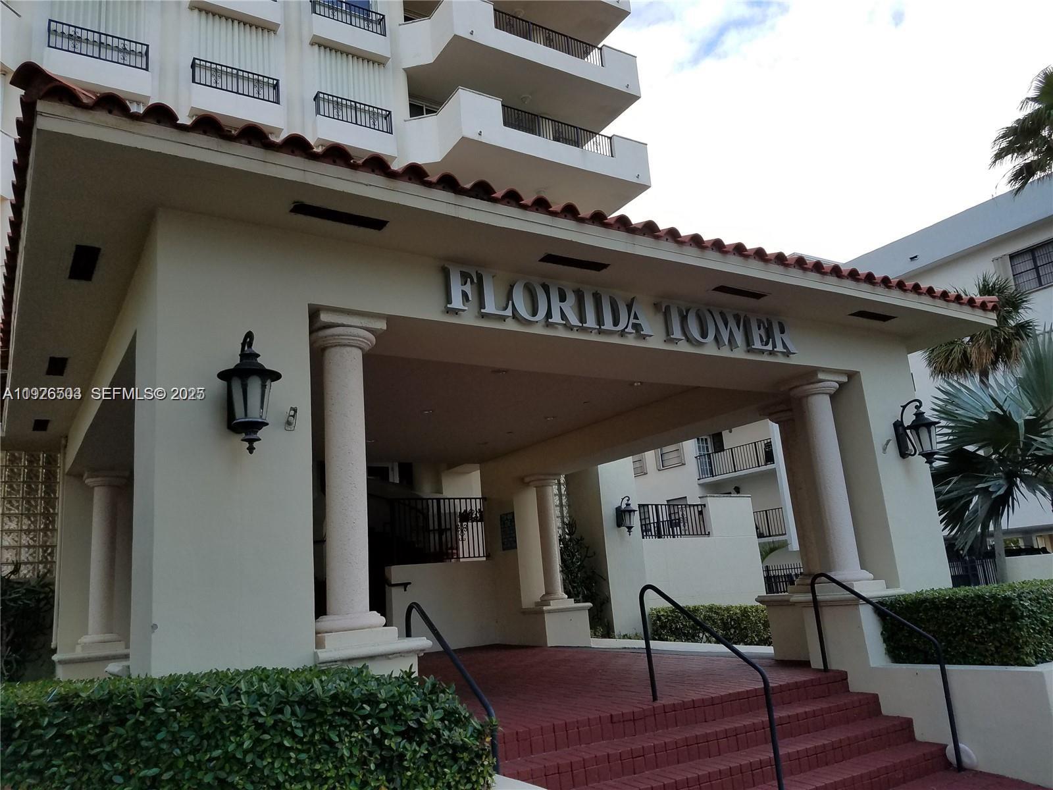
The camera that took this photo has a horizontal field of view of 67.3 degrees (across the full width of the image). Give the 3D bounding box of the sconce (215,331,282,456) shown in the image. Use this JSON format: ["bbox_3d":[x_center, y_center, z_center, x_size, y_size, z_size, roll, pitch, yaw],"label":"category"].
[{"bbox_3d":[-1.529,-0.005,4.323,0.341,0.683,0.480,4,-16,-33],"label":"sconce"}]

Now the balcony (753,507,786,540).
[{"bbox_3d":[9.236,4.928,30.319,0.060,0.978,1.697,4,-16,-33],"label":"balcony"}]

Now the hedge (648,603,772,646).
[{"bbox_3d":[2.896,3.284,11.312,0.773,0.546,2.957,4,-16,-33],"label":"hedge"}]

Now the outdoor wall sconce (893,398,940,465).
[{"bbox_3d":[3.900,0.408,7.874,0.341,0.683,0.480,4,-16,-33],"label":"outdoor wall sconce"}]

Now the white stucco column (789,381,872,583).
[{"bbox_3d":[2.980,0.829,7.776,0.430,1.944,0.430,4,-16,-33],"label":"white stucco column"}]

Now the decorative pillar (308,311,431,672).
[{"bbox_3d":[-1.117,0.757,5.030,0.655,2.530,0.705,4,-16,-33],"label":"decorative pillar"}]

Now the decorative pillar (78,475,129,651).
[{"bbox_3d":[-5.008,1.881,9.346,0.464,2.107,0.464,4,-16,-33],"label":"decorative pillar"}]

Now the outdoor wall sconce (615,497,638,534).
[{"bbox_3d":[1.694,2.090,13.566,0.341,0.682,0.480,4,-16,-33],"label":"outdoor wall sconce"}]

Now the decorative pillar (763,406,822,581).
[{"bbox_3d":[3.058,1.098,8.813,0.430,1.963,0.430,4,-16,-33],"label":"decorative pillar"}]

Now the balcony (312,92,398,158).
[{"bbox_3d":[-4.069,-6.328,18.796,1.933,1.221,0.350,4,-16,-33],"label":"balcony"}]

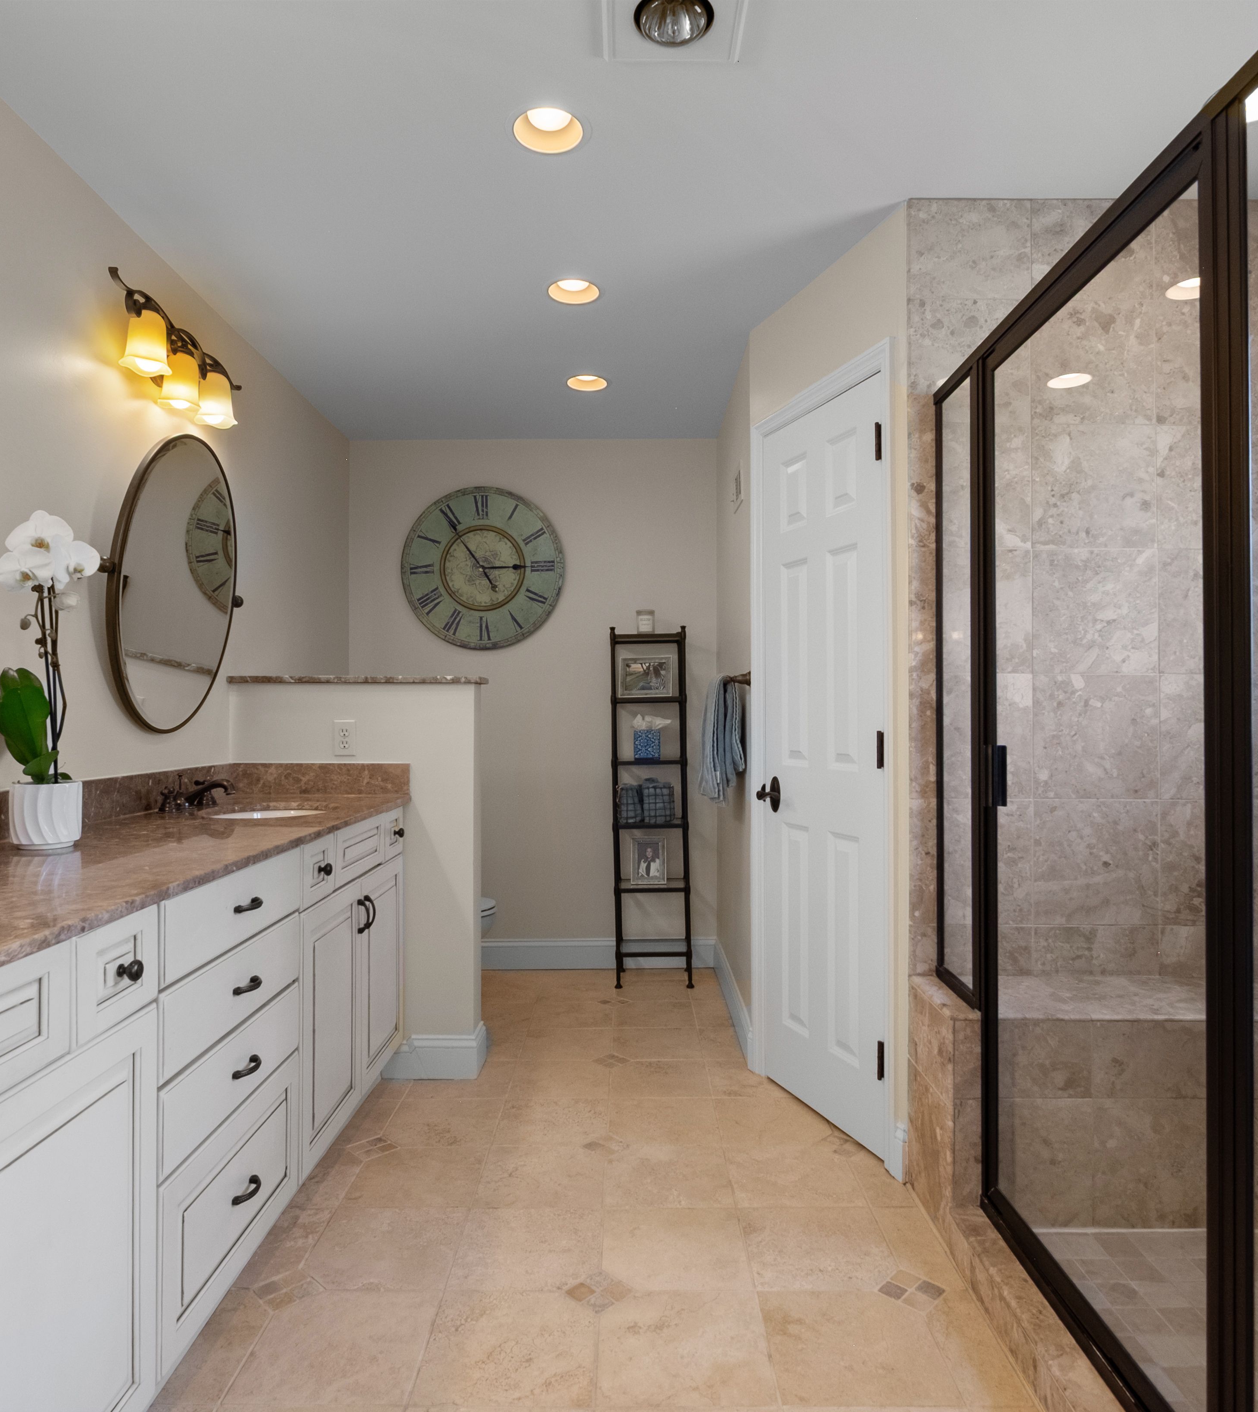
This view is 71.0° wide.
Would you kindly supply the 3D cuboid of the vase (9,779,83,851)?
[{"bbox_3d":[-1.150,0.214,1.746,0.122,0.127,0.122,0,0,0],"label":"vase"}]

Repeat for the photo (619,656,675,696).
[{"bbox_3d":[0.077,-0.125,3.850,0.232,0.182,0.030,0,-7,0],"label":"photo"}]

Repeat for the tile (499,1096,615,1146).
[{"bbox_3d":[-0.217,1.206,2.550,0.309,0.012,0.301,0,0,0],"label":"tile"}]

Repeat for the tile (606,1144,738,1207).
[{"bbox_3d":[0.097,1.190,2.224,0.310,0.011,0.298,0,-1,0],"label":"tile"}]

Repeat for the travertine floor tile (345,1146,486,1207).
[{"bbox_3d":[-0.530,1.191,2.225,0.310,0.011,0.293,0,-1,0],"label":"travertine floor tile"}]

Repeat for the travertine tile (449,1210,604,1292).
[{"bbox_3d":[-0.218,1.186,1.925,0.310,0.011,0.298,0,-1,0],"label":"travertine tile"}]

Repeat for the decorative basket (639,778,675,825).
[{"bbox_3d":[0.122,0.420,3.840,0.145,0.200,0.160,0,0,0],"label":"decorative basket"}]

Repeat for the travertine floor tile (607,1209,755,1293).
[{"bbox_3d":[0.100,1.200,1.950,0.309,0.012,0.301,0,0,0],"label":"travertine floor tile"}]

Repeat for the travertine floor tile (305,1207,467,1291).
[{"bbox_3d":[-0.530,1.188,1.929,0.310,0.011,0.293,0,-1,0],"label":"travertine floor tile"}]

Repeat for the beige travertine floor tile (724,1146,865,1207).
[{"bbox_3d":[0.417,1.203,2.250,0.309,0.012,0.301,0,0,0],"label":"beige travertine floor tile"}]

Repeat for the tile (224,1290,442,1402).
[{"bbox_3d":[-0.532,1.183,1.626,0.310,0.011,0.298,0,-1,0],"label":"tile"}]

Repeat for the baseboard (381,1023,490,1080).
[{"bbox_3d":[-0.631,1.124,2.869,0.308,0.136,0.148,0,-1,0],"label":"baseboard"}]

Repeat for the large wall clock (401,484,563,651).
[{"bbox_3d":[-0.673,-0.636,4.077,0.755,0.755,0.040,0,-1,0],"label":"large wall clock"}]

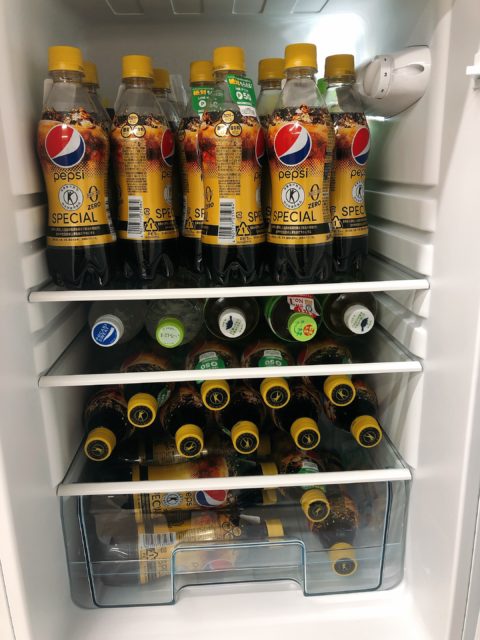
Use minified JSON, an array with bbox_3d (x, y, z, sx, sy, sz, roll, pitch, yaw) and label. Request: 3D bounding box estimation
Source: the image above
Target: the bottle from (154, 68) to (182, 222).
[{"bbox_3d":[-0.089,-0.167,0.587,0.065,0.211,0.065,-2,16,-3],"label":"bottle"}]

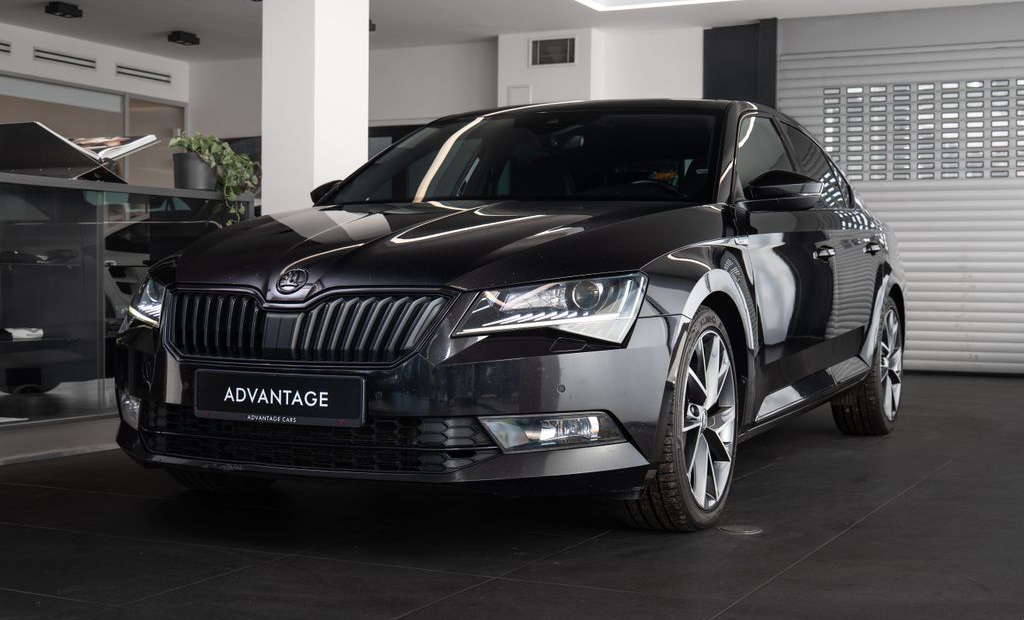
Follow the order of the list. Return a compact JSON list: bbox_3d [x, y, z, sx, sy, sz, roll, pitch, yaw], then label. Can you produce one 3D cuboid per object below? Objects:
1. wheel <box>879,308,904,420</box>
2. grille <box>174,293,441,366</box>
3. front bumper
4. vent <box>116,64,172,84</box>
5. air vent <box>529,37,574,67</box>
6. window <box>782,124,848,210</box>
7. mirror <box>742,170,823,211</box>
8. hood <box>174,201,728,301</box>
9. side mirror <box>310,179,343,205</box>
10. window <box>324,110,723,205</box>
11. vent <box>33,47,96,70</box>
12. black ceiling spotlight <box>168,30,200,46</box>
[{"bbox_3d":[1.741,0.260,6.154,0.200,0.520,0.520,1,1,27],"label":"wheel"},{"bbox_3d":[-0.571,0.050,3.327,0.910,0.190,0.150,1,1,26],"label":"grille"},{"bbox_3d":[-0.478,0.229,3.606,1.830,0.490,0.620,1,1,27],"label":"front bumper"},{"bbox_3d":[-3.498,-2.248,12.218,0.040,0.110,0.700,1,1,30],"label":"vent"},{"bbox_3d":[0.346,-2.210,10.951,0.410,0.245,0.040,1,1,23],"label":"air vent"},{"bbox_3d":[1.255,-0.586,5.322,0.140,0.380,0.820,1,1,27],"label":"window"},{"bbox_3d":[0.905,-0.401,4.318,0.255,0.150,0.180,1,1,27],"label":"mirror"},{"bbox_3d":[-0.318,-0.202,3.909,1.660,0.320,1.240,1,1,27],"label":"hood"},{"bbox_3d":[-0.725,-0.442,5.035,0.230,0.145,0.140,1,1,26],"label":"side mirror"},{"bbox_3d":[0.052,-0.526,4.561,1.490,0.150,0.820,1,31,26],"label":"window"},{"bbox_3d":[-3.969,-2.233,11.402,0.040,0.110,0.700,1,1,30],"label":"vent"},{"bbox_3d":[-2.743,-2.277,10.700,0.148,0.085,0.220,1,1,27],"label":"black ceiling spotlight"}]

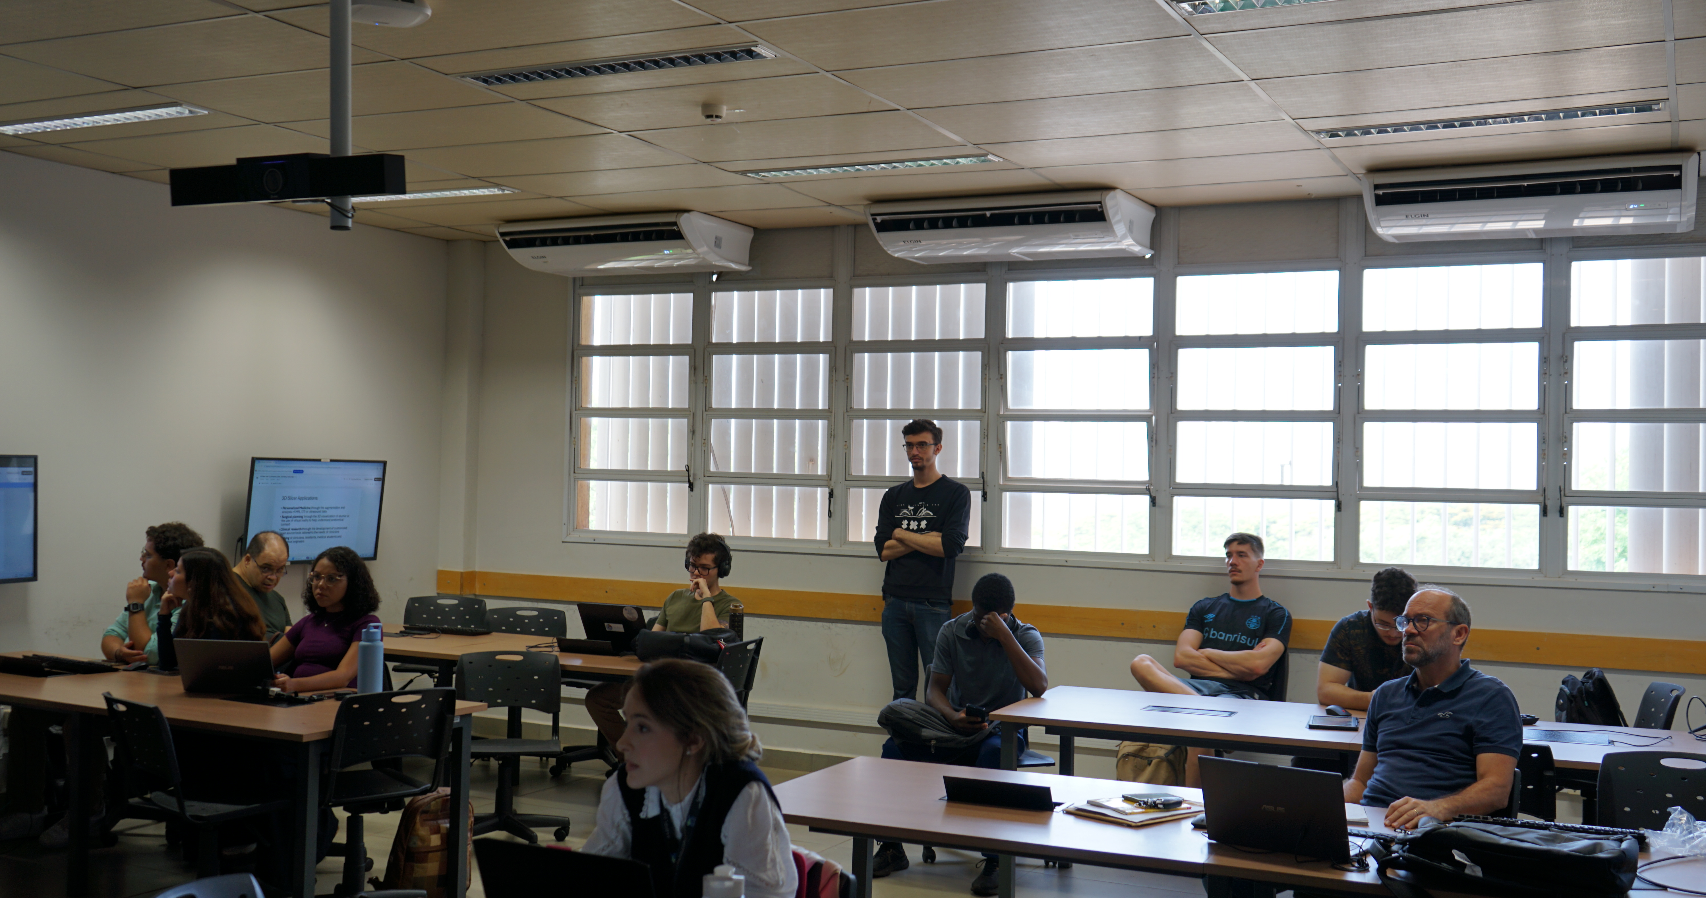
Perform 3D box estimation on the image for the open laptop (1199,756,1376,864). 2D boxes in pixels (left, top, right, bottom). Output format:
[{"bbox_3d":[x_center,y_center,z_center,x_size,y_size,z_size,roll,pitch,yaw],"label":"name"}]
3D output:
[{"bbox_3d":[1.093,0.885,4.016,0.361,0.234,0.306,1,-1,36],"label":"open laptop"}]

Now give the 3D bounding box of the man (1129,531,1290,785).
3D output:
[{"bbox_3d":[1.537,1.054,6.934,0.617,1.391,0.749,1,-1,29],"label":"man"}]

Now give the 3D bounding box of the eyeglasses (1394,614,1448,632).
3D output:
[{"bbox_3d":[1.648,0.495,4.603,0.145,0.046,0.142,1,-1,-28],"label":"eyeglasses"}]

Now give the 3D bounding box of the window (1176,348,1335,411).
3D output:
[{"bbox_3d":[1.895,-0.330,7.596,0.739,0.302,0.030,1,-1,27],"label":"window"}]

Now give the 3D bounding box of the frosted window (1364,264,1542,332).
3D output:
[{"bbox_3d":[2.730,-0.688,7.346,0.770,0.290,0.030,1,-1,27],"label":"frosted window"}]

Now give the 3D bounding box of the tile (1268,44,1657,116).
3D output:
[{"bbox_3d":[2.000,-1.217,5.324,1.240,0.020,0.620,1,-1,27],"label":"tile"}]

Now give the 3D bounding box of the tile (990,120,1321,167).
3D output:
[{"bbox_3d":[1.168,-1.223,6.439,1.250,0.020,0.620,1,0,26],"label":"tile"}]

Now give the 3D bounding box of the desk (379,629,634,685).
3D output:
[{"bbox_3d":[-1.805,1.328,7.900,2.550,0.740,0.960,1,-1,26],"label":"desk"}]

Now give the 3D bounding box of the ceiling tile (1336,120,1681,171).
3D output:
[{"bbox_3d":[2.600,-1.202,6.449,1.240,0.030,0.603,1,-1,26],"label":"ceiling tile"}]

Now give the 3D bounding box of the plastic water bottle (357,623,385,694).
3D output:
[{"bbox_3d":[-1.864,0.818,6.231,0.096,0.292,0.096,1,0,26],"label":"plastic water bottle"}]

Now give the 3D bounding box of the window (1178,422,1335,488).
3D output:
[{"bbox_3d":[1.888,0.024,7.592,0.738,0.295,0.030,1,-1,27],"label":"window"}]

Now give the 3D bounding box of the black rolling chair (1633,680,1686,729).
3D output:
[{"bbox_3d":[3.052,1.377,6.539,0.600,0.860,0.580,1,0,3],"label":"black rolling chair"}]

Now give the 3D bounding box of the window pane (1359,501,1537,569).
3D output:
[{"bbox_3d":[2.657,0.381,7.195,0.754,0.284,0.030,1,-1,27],"label":"window pane"}]

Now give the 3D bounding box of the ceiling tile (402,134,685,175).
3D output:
[{"bbox_3d":[-1.350,-1.270,6.997,1.240,0.020,0.620,1,-1,27],"label":"ceiling tile"}]

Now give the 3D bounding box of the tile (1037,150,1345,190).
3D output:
[{"bbox_3d":[1.444,-1.213,7.000,1.250,0.020,0.620,1,0,26],"label":"tile"}]

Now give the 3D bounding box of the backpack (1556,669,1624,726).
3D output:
[{"bbox_3d":[3.012,1.137,6.630,0.270,0.460,0.300,1,0,9],"label":"backpack"}]

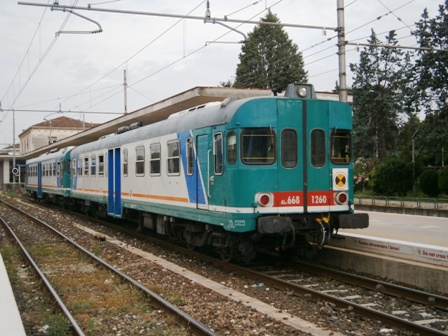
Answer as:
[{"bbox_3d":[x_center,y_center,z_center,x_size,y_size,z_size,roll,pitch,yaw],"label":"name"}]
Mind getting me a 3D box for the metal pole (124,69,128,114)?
[{"bbox_3d":[-6.768,-2.390,42.153,0.220,8.860,0.220,0,-1,-24],"label":"metal pole"}]

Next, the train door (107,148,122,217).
[{"bbox_3d":[-3.863,0.518,21.499,0.090,2.300,1.700,0,-1,-24],"label":"train door"}]

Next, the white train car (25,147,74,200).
[{"bbox_3d":[-10.852,0.826,40.863,2.880,3.600,22.000,0,-1,-24],"label":"white train car"}]

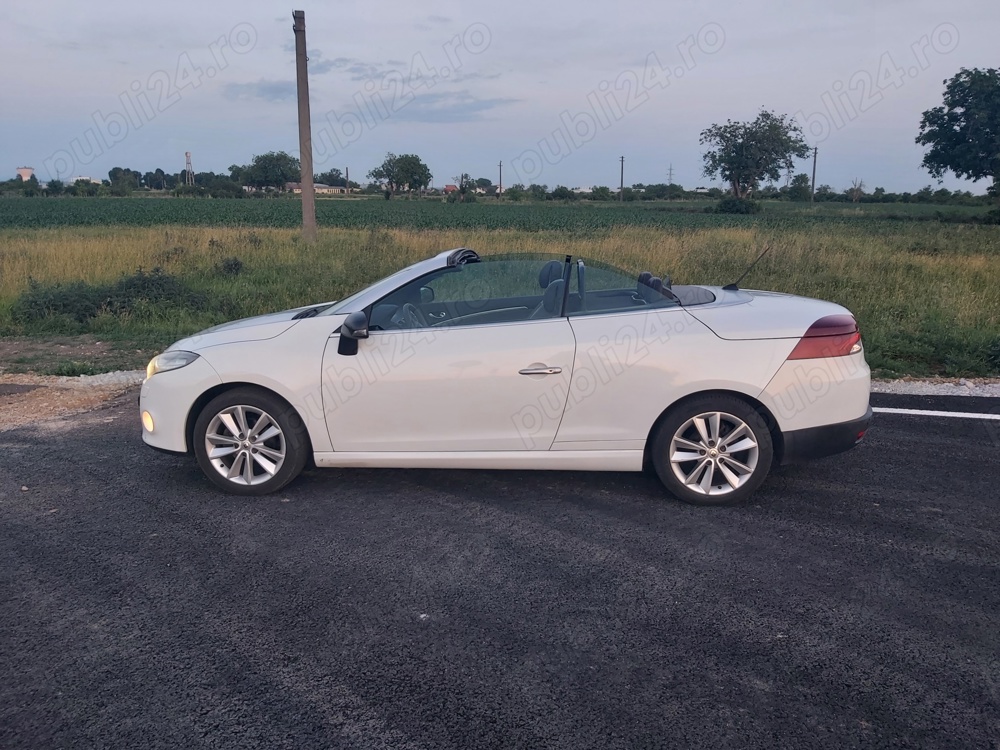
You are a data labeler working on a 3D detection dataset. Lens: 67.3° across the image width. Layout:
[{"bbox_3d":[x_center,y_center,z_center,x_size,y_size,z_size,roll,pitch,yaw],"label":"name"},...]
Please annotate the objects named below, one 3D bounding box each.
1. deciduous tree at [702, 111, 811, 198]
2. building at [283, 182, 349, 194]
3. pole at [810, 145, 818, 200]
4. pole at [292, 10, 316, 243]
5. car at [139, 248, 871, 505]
[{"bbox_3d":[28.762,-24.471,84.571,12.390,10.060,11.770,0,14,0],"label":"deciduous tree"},{"bbox_3d":[-92.837,-94.355,380.000,30.000,5.900,10.000,-2,14,-7],"label":"building"},{"bbox_3d":[48.545,-30.837,115.945,0.450,8.200,0.400,0,14,0],"label":"pole"},{"bbox_3d":[-6.307,-7.879,24.323,0.420,7.220,0.380,0,14,0],"label":"pole"},{"bbox_3d":[-0.011,-0.161,4.919,4.485,1.380,1.840,1,14,2],"label":"car"}]

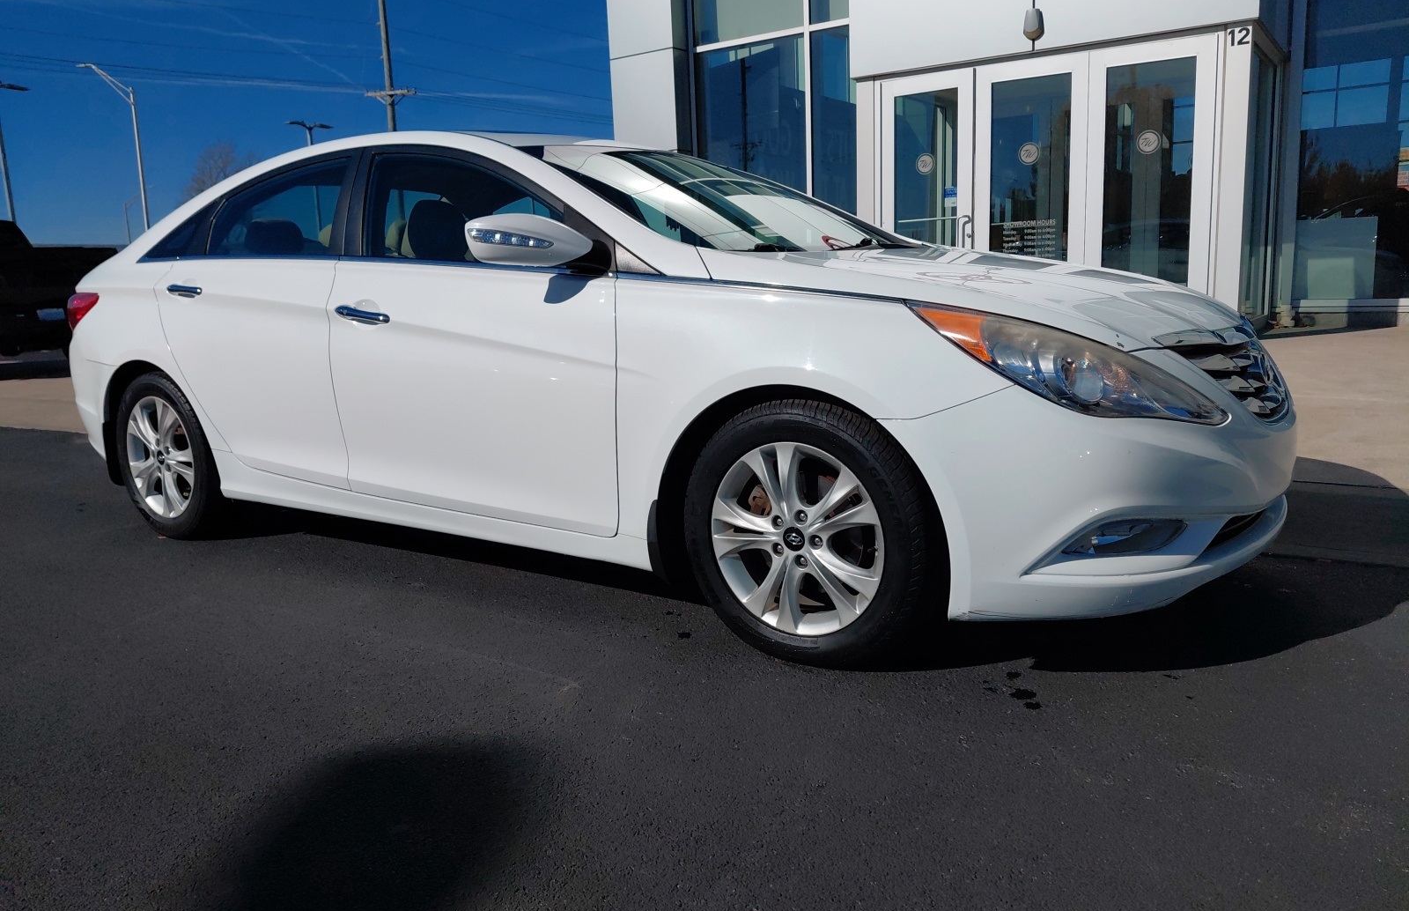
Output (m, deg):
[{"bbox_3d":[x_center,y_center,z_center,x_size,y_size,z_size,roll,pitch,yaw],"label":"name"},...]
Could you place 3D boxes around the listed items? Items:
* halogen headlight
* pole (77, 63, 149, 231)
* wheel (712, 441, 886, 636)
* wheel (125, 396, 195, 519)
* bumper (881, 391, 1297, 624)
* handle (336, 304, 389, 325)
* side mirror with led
[{"bbox_3d":[0.799,-0.199,2.241,0.620,0.290,0.410,5,11,33],"label":"halogen headlight"},{"bbox_3d":[-25.136,-10.834,43.730,2.520,11.490,0.350,-2,9,0],"label":"pole"},{"bbox_3d":[0.263,0.193,2.519,0.470,0.470,0.190,5,11,35],"label":"wheel"},{"bbox_3d":[-2.080,-0.002,4.035,0.470,0.470,0.190,5,11,33],"label":"wheel"},{"bbox_3d":[1.180,-0.021,2.844,0.780,0.580,1.800,5,11,33],"label":"bumper"},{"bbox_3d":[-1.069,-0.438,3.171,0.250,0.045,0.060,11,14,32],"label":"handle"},{"bbox_3d":[-0.465,-0.566,2.704,0.240,0.145,0.250,5,11,33],"label":"side mirror with led"}]

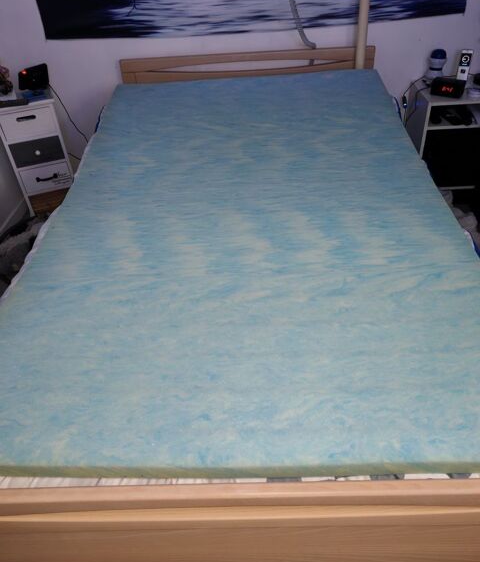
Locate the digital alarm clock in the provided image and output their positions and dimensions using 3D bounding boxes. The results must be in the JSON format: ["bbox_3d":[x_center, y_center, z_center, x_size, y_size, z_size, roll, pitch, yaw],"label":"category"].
[{"bbox_3d":[1.032,-0.957,2.471,0.143,0.062,0.068,18,46,24],"label":"digital alarm clock"}]

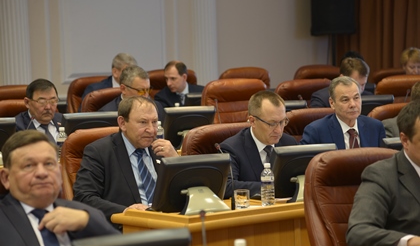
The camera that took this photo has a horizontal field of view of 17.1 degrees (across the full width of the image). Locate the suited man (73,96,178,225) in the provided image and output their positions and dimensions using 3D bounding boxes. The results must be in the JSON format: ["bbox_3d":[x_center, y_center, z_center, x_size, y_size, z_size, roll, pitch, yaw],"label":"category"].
[{"bbox_3d":[-0.239,0.513,6.749,0.620,1.270,0.820,-6,8,-36],"label":"suited man"}]

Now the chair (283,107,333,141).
[{"bbox_3d":[0.771,0.505,7.595,0.640,1.130,0.680,-4,7,-25],"label":"chair"}]

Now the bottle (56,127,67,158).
[{"bbox_3d":[-0.878,0.130,8.361,0.063,0.205,0.063,-2,6,0],"label":"bottle"}]

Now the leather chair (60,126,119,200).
[{"bbox_3d":[-0.390,0.580,6.940,0.640,1.100,0.680,-6,7,-33],"label":"leather chair"}]

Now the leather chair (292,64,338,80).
[{"bbox_3d":[0.967,0.116,11.305,0.640,1.130,0.680,-3,6,-12],"label":"leather chair"}]

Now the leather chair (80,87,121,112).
[{"bbox_3d":[-0.494,0.317,9.486,0.640,1.100,0.680,-8,9,-43],"label":"leather chair"}]

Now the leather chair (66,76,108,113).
[{"bbox_3d":[-0.781,0.220,10.828,0.640,1.130,0.680,-4,7,-22],"label":"leather chair"}]

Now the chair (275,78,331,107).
[{"bbox_3d":[0.792,0.280,9.674,0.640,1.130,0.680,-4,7,-20],"label":"chair"}]

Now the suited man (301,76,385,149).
[{"bbox_3d":[0.835,0.391,7.568,0.600,1.270,0.800,-5,7,-26],"label":"suited man"}]

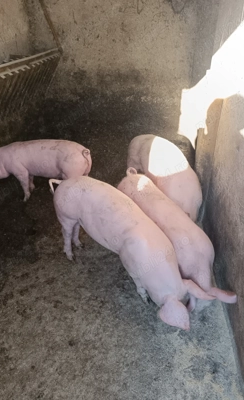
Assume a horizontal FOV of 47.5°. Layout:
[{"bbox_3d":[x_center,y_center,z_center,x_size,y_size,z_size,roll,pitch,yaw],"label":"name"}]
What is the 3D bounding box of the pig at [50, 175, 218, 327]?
[{"bbox_3d":[0.000,0.254,1.810,0.360,0.600,1.130,-25,39,-35],"label":"pig"}]

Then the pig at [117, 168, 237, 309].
[{"bbox_3d":[0.270,0.217,1.892,0.330,0.580,1.100,-17,35,-25],"label":"pig"}]

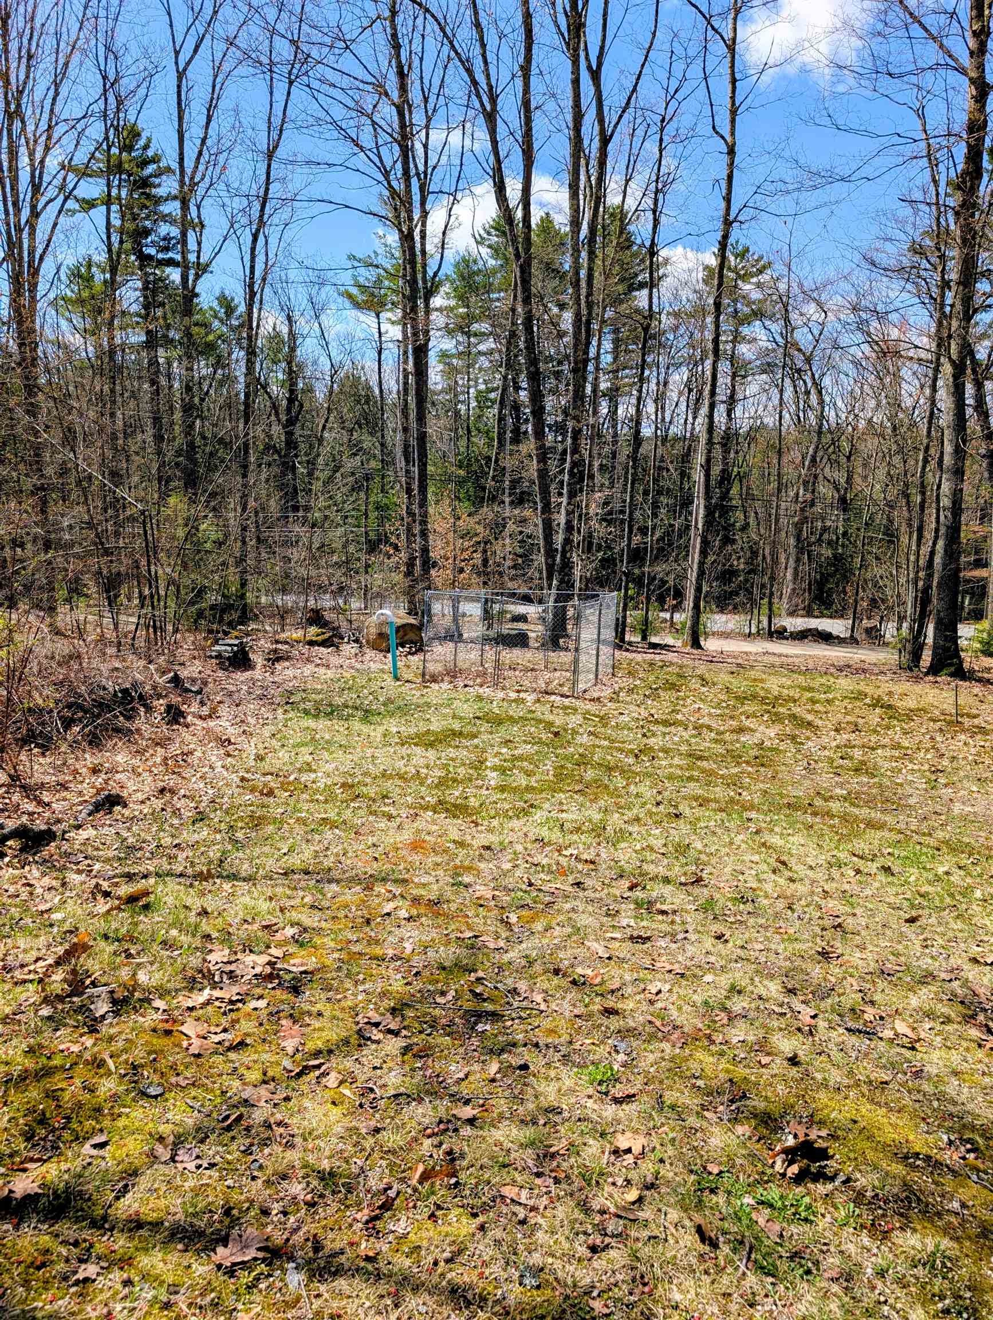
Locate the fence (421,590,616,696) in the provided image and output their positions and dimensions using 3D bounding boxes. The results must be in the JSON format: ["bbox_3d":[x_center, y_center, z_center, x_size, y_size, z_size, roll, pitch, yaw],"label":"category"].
[{"bbox_3d":[0.605,-0.507,19.200,3.100,1.830,3.150,4,8,20],"label":"fence"}]

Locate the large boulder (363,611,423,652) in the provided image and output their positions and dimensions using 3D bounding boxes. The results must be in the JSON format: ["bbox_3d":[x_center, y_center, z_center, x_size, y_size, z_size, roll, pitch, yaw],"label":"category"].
[{"bbox_3d":[-2.664,-0.788,23.900,1.480,1.000,1.250,1,7,-3],"label":"large boulder"}]

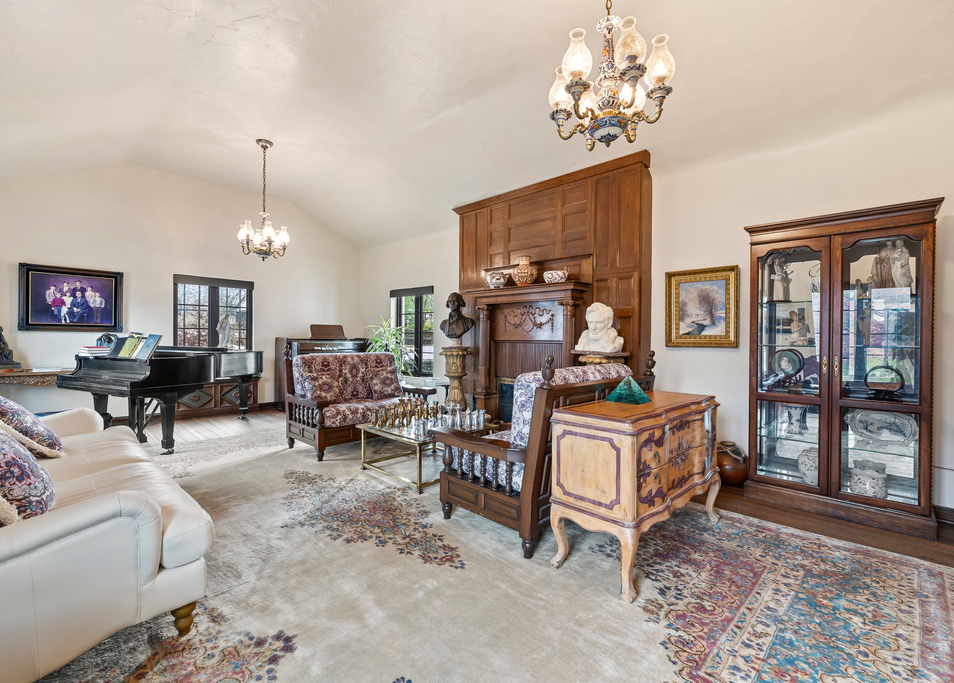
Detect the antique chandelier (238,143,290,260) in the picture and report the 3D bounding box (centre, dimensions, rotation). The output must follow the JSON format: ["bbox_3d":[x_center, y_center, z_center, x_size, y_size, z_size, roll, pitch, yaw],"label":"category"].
[{"bbox_3d":[-2.522,-1.669,5.058,0.570,1.420,0.570,1,1,45],"label":"antique chandelier"}]

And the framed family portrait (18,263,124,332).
[{"bbox_3d":[-5.092,-0.527,5.398,0.060,0.808,0.963,1,0,44],"label":"framed family portrait"}]

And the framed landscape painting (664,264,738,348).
[{"bbox_3d":[2.049,-0.301,3.911,0.620,0.725,0.060,1,0,44],"label":"framed landscape painting"}]

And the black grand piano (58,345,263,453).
[{"bbox_3d":[-3.444,0.591,5.257,1.490,1.080,2.080,1,1,26],"label":"black grand piano"}]

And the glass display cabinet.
[{"bbox_3d":[2.579,0.173,3.084,1.030,2.060,0.460,1,1,45],"label":"glass display cabinet"}]

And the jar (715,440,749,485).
[{"bbox_3d":[2.113,1.014,3.569,0.330,0.360,0.330,1,1,45],"label":"jar"}]

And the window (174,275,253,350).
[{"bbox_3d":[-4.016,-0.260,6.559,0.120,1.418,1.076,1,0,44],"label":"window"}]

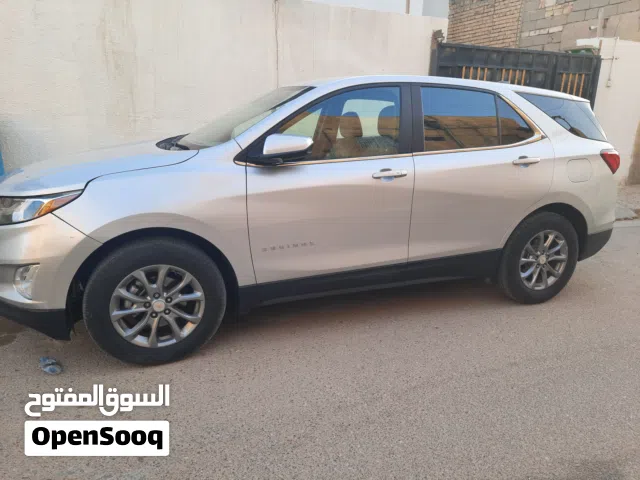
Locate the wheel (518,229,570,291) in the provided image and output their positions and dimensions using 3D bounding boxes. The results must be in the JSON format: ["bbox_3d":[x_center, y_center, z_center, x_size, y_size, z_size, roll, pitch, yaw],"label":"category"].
[{"bbox_3d":[1.654,0.134,3.404,0.465,0.465,0.180,-4,17,-22],"label":"wheel"}]

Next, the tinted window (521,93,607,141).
[{"bbox_3d":[1.821,-0.912,3.300,0.880,0.350,0.100,-6,-4,-26],"label":"tinted window"}]

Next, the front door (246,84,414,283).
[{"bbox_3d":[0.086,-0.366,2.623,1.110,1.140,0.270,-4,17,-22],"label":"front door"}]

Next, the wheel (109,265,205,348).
[{"bbox_3d":[-0.872,0.328,2.401,0.465,0.465,0.180,-4,17,-22],"label":"wheel"}]

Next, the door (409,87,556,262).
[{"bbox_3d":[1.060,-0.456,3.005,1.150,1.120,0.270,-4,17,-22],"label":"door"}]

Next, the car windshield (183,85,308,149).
[{"bbox_3d":[-0.612,-0.849,3.062,0.840,0.110,1.420,-34,26,-10],"label":"car windshield"}]

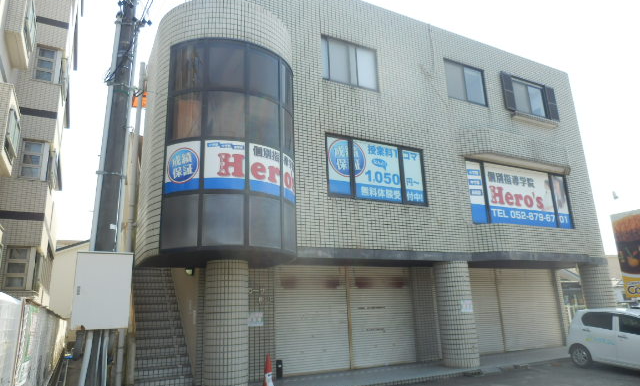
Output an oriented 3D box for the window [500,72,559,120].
[{"bbox_3d":[7.198,-3.264,15.145,2.805,1.346,0.150,6,-17,-28],"label":"window"}]

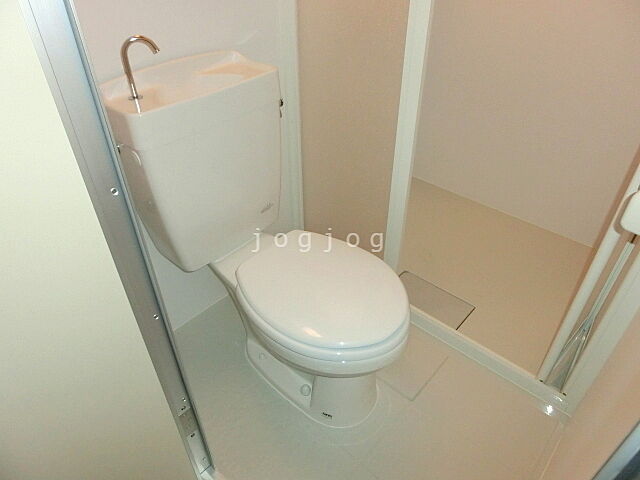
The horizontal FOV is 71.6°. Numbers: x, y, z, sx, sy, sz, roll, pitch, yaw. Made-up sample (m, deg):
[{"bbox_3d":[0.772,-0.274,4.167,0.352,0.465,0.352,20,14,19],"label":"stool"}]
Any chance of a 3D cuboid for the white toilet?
[{"bbox_3d":[-0.095,0.048,1.198,0.738,0.866,0.450,29,46,32],"label":"white toilet"}]

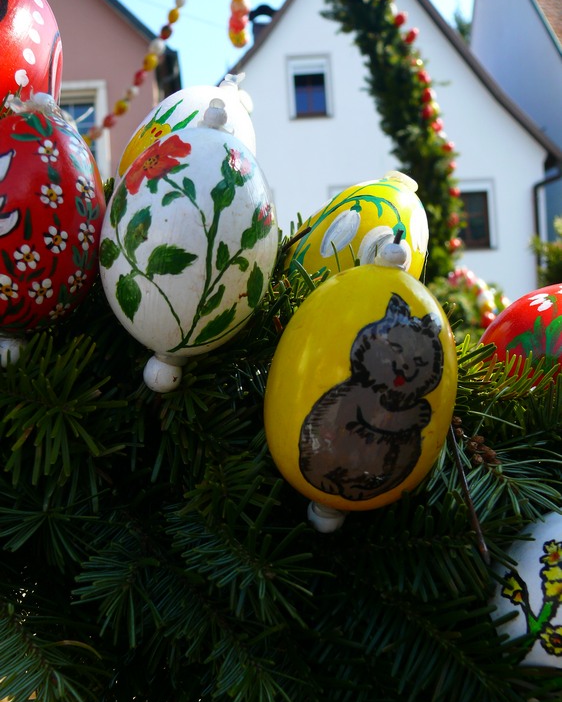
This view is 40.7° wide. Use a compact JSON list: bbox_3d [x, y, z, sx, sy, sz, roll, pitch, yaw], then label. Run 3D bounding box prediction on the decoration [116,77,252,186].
[{"bbox_3d":[-0.038,-0.076,0.316,0.053,0.079,0.053,27,6,-12],"label":"decoration"}]

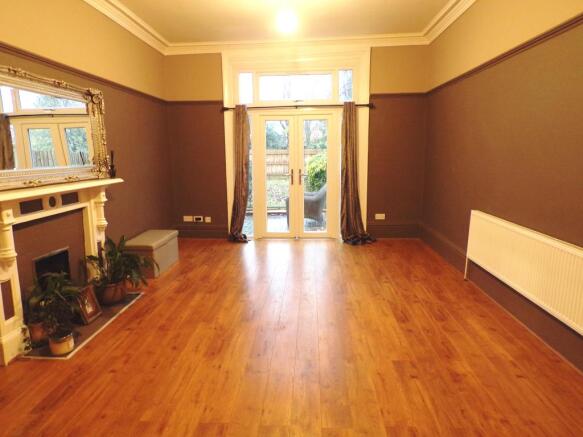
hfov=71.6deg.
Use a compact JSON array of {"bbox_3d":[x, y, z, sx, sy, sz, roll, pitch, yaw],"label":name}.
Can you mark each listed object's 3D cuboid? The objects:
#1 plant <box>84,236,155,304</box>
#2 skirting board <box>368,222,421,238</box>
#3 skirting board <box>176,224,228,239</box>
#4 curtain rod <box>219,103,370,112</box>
[{"bbox_3d":[-1.612,0.493,3.832,0.591,0.624,0.520,0,10,2],"label":"plant"},{"bbox_3d":[1.633,0.208,6.415,0.853,0.240,0.025,0,10,2],"label":"skirting board"},{"bbox_3d":[-1.471,0.210,6.551,0.869,0.235,0.025,0,10,2],"label":"skirting board"},{"bbox_3d":[0.080,-1.674,6.072,2.313,0.074,0.100,0,10,2],"label":"curtain rod"}]

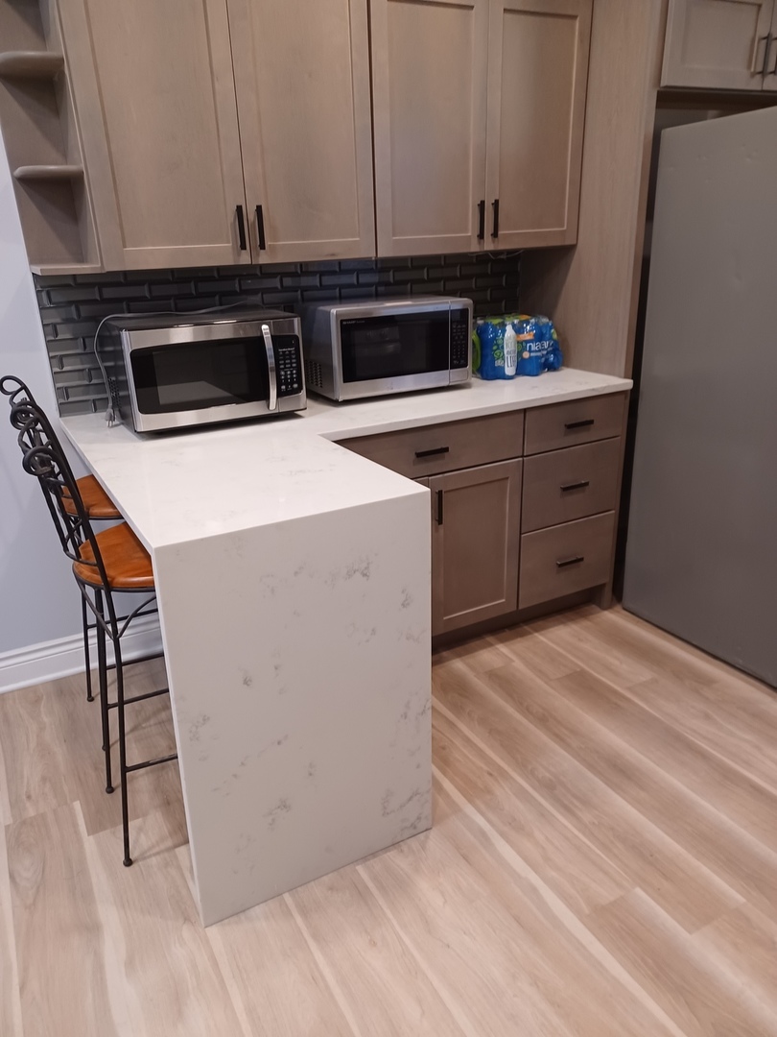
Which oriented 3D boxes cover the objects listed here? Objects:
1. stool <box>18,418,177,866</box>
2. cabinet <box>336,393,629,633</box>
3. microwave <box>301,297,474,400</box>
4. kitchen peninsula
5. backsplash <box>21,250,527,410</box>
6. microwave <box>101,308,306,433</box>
[{"bbox_3d":[-0.589,0.264,1.897,0.459,1.091,0.433,-13,24,-27],"label":"stool"},{"bbox_3d":[0.179,-0.019,2.812,1.224,0.902,0.650,-13,24,-27],"label":"cabinet"},{"bbox_3d":[-0.028,-0.602,2.590,0.520,0.297,0.370,-13,24,-27],"label":"microwave"},{"bbox_3d":[0.067,0.119,2.427,1.790,0.932,1.240,-13,24,-27],"label":"kitchen peninsula"},{"bbox_3d":[-0.251,-0.713,2.692,1.816,0.442,0.015,-13,24,-27],"label":"backsplash"},{"bbox_3d":[-0.568,-0.464,2.289,0.515,0.292,0.413,-13,24,-27],"label":"microwave"}]

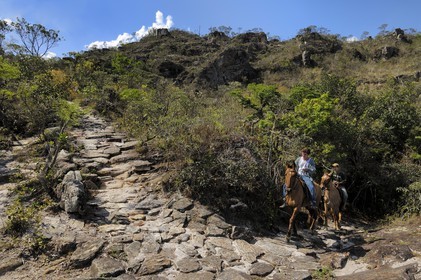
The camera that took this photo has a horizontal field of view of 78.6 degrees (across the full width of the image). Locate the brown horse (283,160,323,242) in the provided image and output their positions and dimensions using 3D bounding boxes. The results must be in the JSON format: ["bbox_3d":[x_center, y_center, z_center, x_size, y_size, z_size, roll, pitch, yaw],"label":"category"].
[{"bbox_3d":[2.483,1.556,6.927,0.580,1.920,2.200,-5,-8,38],"label":"brown horse"}]

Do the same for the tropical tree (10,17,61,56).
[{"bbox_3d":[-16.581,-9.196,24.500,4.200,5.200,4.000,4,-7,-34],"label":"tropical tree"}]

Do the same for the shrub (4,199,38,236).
[{"bbox_3d":[-3.896,1.598,5.300,0.620,0.660,0.600,4,-7,-36],"label":"shrub"}]

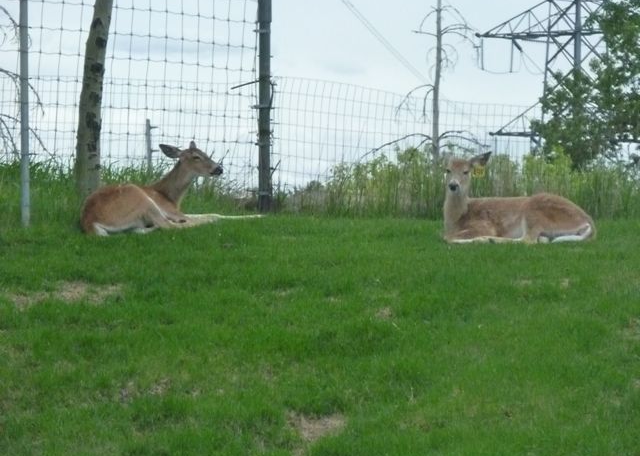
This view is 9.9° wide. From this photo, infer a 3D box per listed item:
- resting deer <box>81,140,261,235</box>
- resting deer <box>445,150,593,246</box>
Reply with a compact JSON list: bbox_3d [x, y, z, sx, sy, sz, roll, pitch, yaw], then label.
[{"bbox_3d":[-1.136,-0.304,28.100,1.380,0.690,0.540,2,-2,-42],"label":"resting deer"},{"bbox_3d":[1.466,-0.225,27.300,1.080,0.685,0.500,0,-2,-10],"label":"resting deer"}]

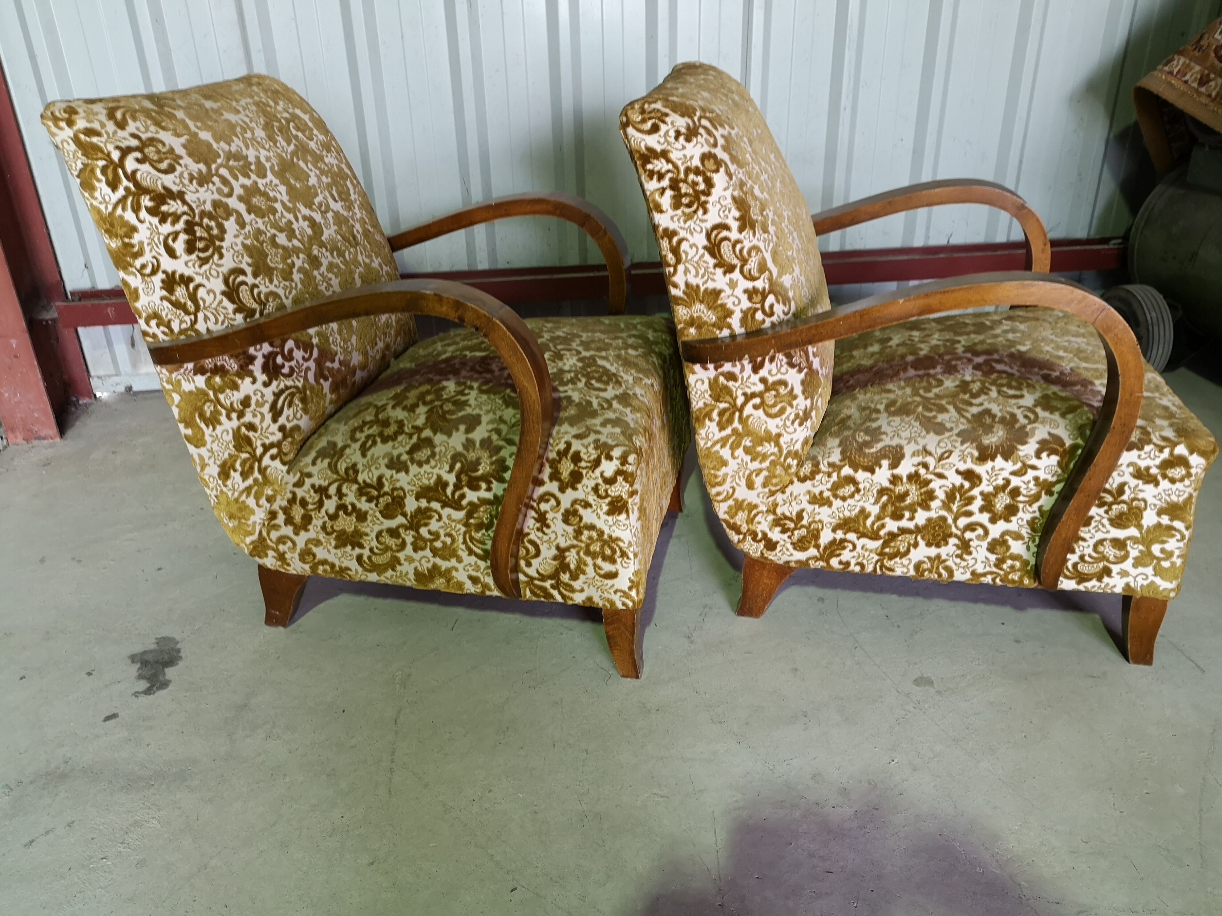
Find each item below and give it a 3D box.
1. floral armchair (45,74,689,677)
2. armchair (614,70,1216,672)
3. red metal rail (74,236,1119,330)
[{"bbox_3d":[-0.304,-0.185,1.647,0.856,0.851,0.653,5,27,13],"label":"floral armchair"},{"bbox_3d":[0.501,-0.206,1.649,0.856,0.851,0.653,5,27,13],"label":"armchair"},{"bbox_3d":[0.053,-0.486,2.600,2.945,0.066,0.114,-4,27,-5],"label":"red metal rail"}]

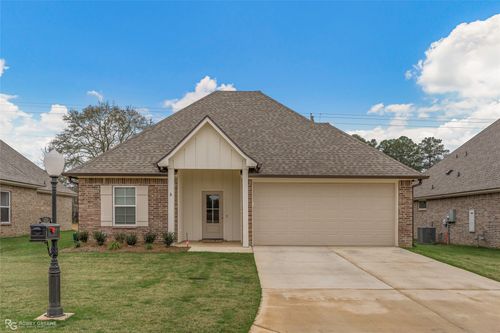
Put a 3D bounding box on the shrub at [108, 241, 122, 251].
[{"bbox_3d":[-4.770,2.800,13.300,0.480,0.360,0.470,0,-4,-1],"label":"shrub"}]

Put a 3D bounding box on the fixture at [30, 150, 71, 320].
[{"bbox_3d":[-2.980,1.030,5.680,0.480,2.580,0.580,0,-4,-1],"label":"fixture"}]

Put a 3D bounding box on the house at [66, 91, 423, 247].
[{"bbox_3d":[-0.300,-0.200,18.700,13.600,7.300,14.200,0,-4,-1],"label":"house"}]

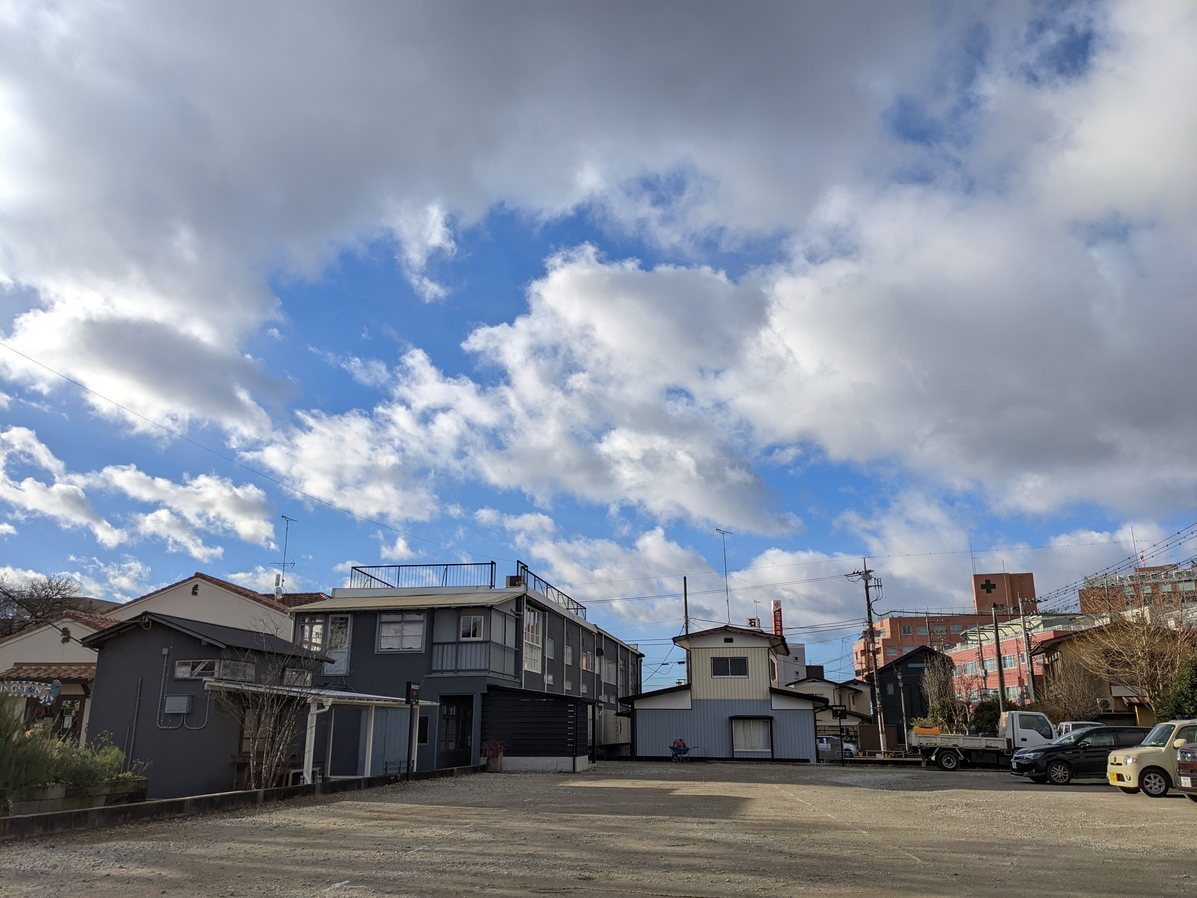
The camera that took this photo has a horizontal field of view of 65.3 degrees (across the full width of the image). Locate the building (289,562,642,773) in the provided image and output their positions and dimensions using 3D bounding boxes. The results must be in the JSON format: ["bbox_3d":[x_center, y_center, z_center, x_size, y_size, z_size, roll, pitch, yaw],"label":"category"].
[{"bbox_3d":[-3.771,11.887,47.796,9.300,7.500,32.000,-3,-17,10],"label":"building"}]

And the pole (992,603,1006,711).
[{"bbox_3d":[17.832,10.340,41.277,0.250,6.900,0.250,0,-17,0],"label":"pole"}]

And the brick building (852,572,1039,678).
[{"bbox_3d":[71.430,40.484,182.070,37.000,31.000,25.000,-2,-17,9],"label":"brick building"}]

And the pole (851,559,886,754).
[{"bbox_3d":[17.018,12.764,57.749,1.900,11.907,1.000,-3,-17,10],"label":"pole"}]

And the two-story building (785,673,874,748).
[{"bbox_3d":[19.446,21.677,76.404,7.200,5.592,9.000,-4,-17,14],"label":"two-story building"}]

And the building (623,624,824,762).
[{"bbox_3d":[6.411,12.161,46.163,9.000,5.975,9.000,-3,-17,11],"label":"building"}]

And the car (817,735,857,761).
[{"bbox_3d":[14.566,19.207,60.020,4.000,1.500,1.690,-1,-17,4],"label":"car"}]

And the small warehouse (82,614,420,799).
[{"bbox_3d":[-7.741,5.933,21.386,5.518,3.732,6.000,-3,-17,9],"label":"small warehouse"}]

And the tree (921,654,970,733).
[{"bbox_3d":[18.681,13.823,50.138,2.700,5.482,2.500,0,-16,0],"label":"tree"}]

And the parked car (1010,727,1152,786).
[{"bbox_3d":[13.935,8.627,26.287,4.400,1.490,1.700,-1,-17,5],"label":"parked car"}]

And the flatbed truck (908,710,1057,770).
[{"bbox_3d":[13.806,10.627,33.885,4.800,2.020,1.750,-2,-17,6],"label":"flatbed truck"}]

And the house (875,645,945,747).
[{"bbox_3d":[23.403,18.900,70.428,6.200,7.334,8.000,-4,-17,12],"label":"house"}]

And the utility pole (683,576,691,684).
[{"bbox_3d":[5.656,13.656,59.589,0.300,11.200,0.300,0,-17,0],"label":"utility pole"}]

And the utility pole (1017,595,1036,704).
[{"bbox_3d":[29.668,15.348,64.285,1.100,10.769,0.600,-8,-18,24],"label":"utility pole"}]

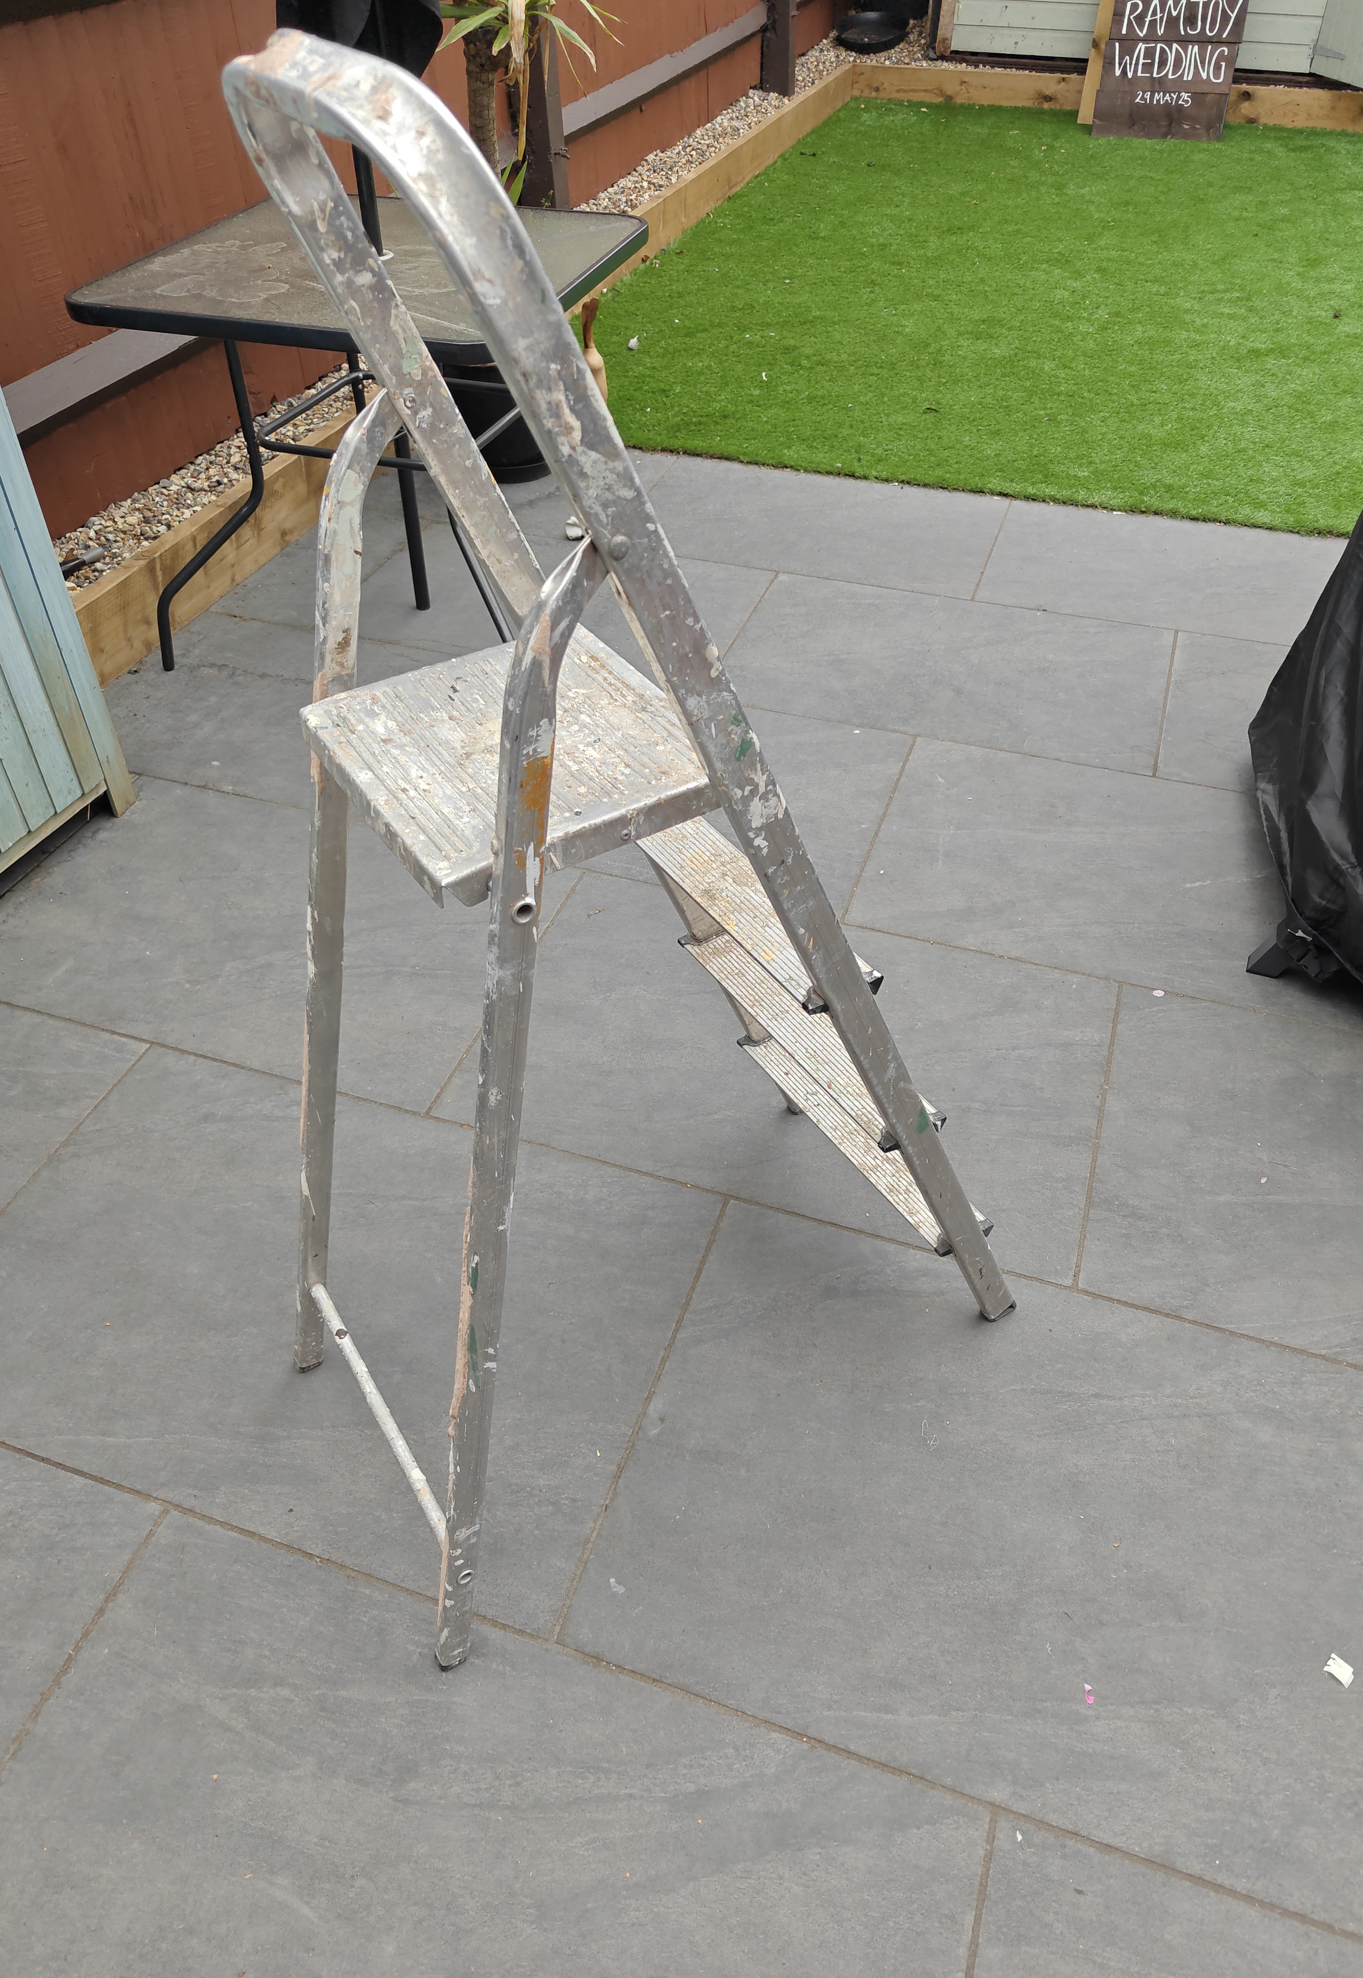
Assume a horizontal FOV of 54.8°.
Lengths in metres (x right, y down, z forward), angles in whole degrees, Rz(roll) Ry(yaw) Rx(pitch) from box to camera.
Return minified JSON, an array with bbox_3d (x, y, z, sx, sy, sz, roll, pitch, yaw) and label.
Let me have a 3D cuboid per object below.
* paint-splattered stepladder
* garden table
[{"bbox_3d":[-0.035,-0.051,1.152,0.775,1.305,0.425,-25,48,-24],"label":"paint-splattered stepladder"},{"bbox_3d":[-0.581,-1.143,2.756,0.862,0.708,0.862,12,44,12],"label":"garden table"}]

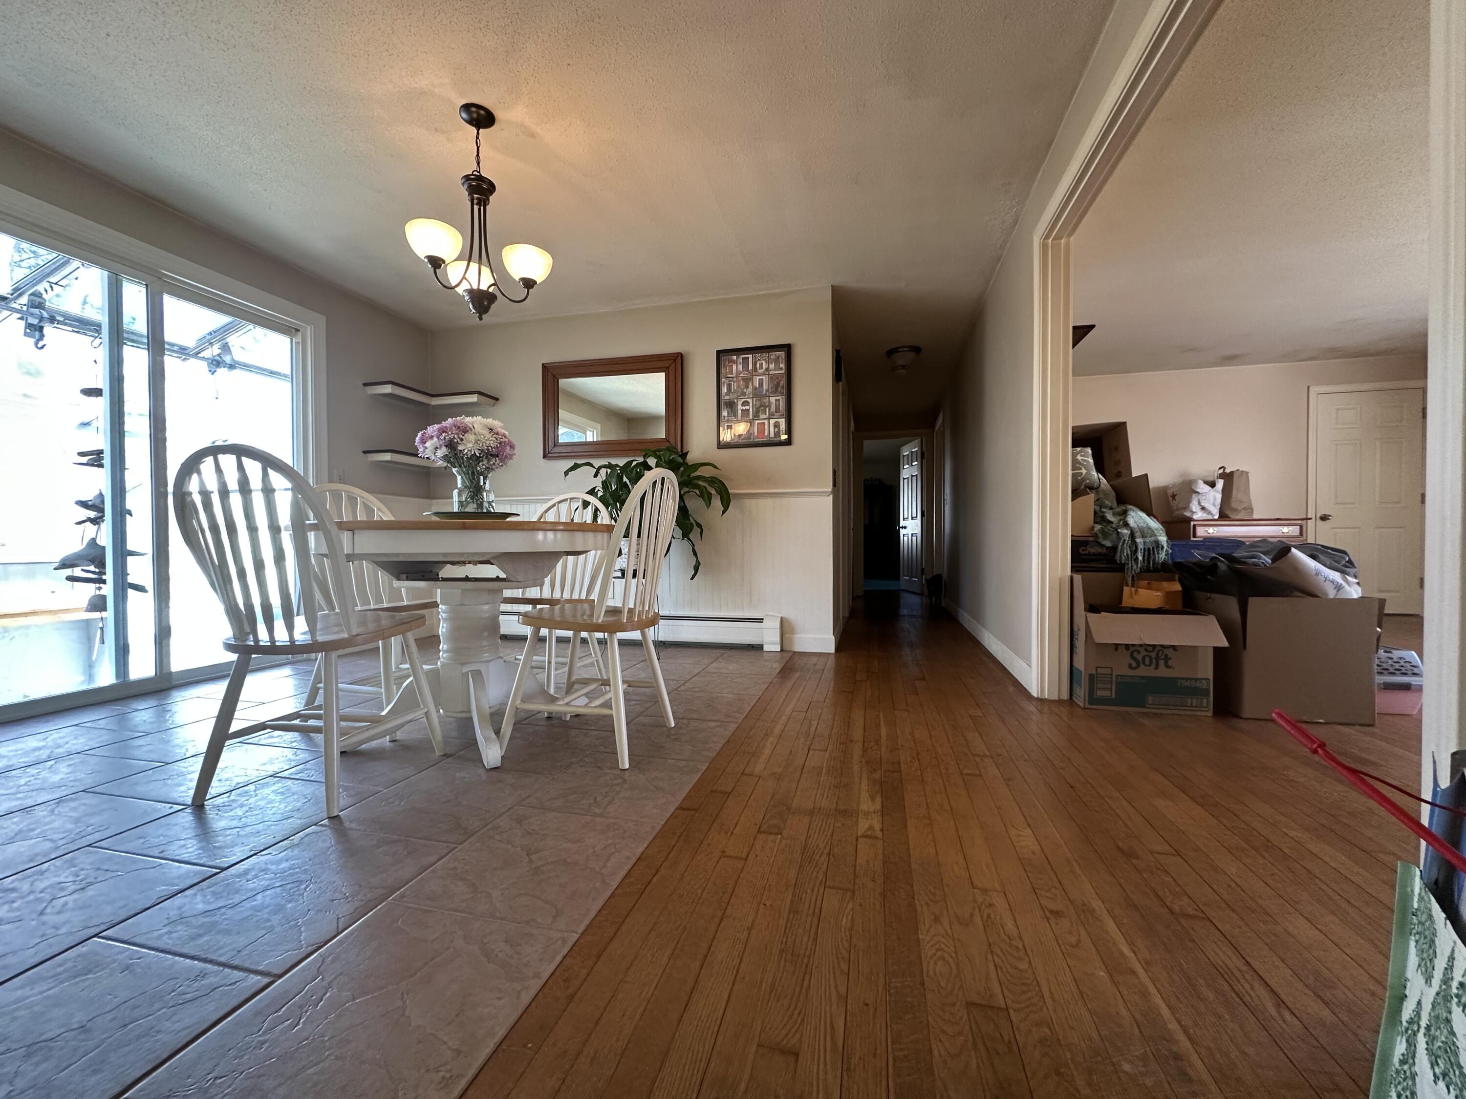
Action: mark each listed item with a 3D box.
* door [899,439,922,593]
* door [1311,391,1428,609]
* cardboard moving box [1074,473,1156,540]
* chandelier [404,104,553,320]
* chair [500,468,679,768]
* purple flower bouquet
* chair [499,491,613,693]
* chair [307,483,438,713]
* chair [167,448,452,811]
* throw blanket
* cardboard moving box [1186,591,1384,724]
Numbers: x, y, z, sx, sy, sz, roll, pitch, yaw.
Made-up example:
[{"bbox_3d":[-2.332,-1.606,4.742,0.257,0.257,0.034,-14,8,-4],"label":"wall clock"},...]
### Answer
[{"bbox_3d":[2.385,-0.440,7.937,0.045,2.000,0.740,0,1,-5],"label":"door"},{"bbox_3d":[5.804,-0.428,5.441,0.800,2.050,0.050,0,1,13],"label":"door"},{"bbox_3d":[2.166,-0.240,3.416,0.320,0.340,0.420,0,1,13],"label":"cardboard moving box"},{"bbox_3d":[-0.913,-1.205,2.133,0.470,0.740,0.470,0,1,13],"label":"chandelier"},{"bbox_3d":[-0.473,0.193,2.050,0.510,0.933,0.455,0,1,13],"label":"chair"},{"bbox_3d":[-0.929,-0.283,2.060,0.350,0.370,0.350,0,1,13],"label":"purple flower bouquet"},{"bbox_3d":[-0.837,0.189,2.608,0.455,0.928,0.510,0,1,19],"label":"chair"},{"bbox_3d":[-1.365,0.199,2.326,0.530,0.930,0.450,0,1,13],"label":"chair"},{"bbox_3d":[-1.181,0.201,1.717,0.455,0.932,0.515,0,1,9],"label":"chair"},{"bbox_3d":[1.836,-0.052,2.747,0.285,0.380,0.280,0,1,13],"label":"throw blanket"},{"bbox_3d":[2.229,0.412,2.434,0.455,0.466,0.420,0,1,13],"label":"cardboard moving box"}]

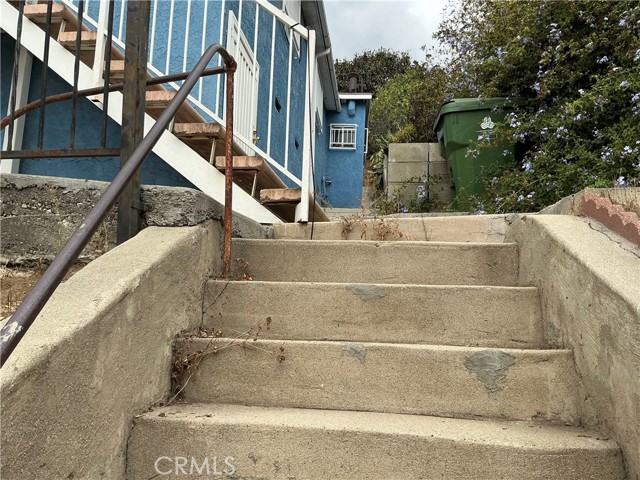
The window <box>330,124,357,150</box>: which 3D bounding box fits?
[{"bbox_3d":[0.577,-2.495,12.600,0.640,0.620,0.110,2,-3,5],"label":"window"}]

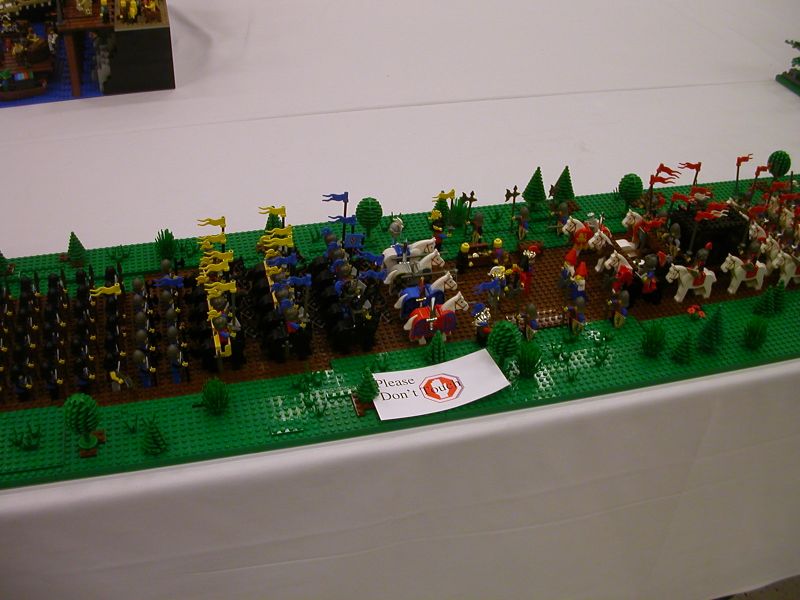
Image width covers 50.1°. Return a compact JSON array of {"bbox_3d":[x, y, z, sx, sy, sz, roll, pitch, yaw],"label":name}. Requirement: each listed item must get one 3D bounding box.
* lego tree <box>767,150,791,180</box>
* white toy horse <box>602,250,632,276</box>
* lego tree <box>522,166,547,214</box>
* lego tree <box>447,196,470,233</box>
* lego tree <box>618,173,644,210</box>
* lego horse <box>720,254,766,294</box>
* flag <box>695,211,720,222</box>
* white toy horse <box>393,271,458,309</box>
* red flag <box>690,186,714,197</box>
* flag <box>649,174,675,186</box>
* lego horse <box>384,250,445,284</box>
[{"bbox_3d":[0.576,-0.199,1.305,0.033,0.059,0.033,-7,40,-15],"label":"lego tree"},{"bbox_3d":[0.292,-0.039,1.058,0.073,0.065,0.019,-7,39,-14],"label":"white toy horse"},{"bbox_3d":[0.192,-0.160,1.209,0.034,0.066,0.034,-7,39,-14],"label":"lego tree"},{"bbox_3d":[0.080,-0.119,1.165,0.028,0.042,0.028,2,38,-2],"label":"lego tree"},{"bbox_3d":[0.328,-0.153,1.220,0.033,0.059,0.033,-7,40,-15],"label":"lego tree"},{"bbox_3d":[0.438,-0.037,1.083,0.076,0.060,0.018,-7,40,-15],"label":"lego horse"},{"bbox_3d":[0.382,-0.104,1.062,0.041,0.013,0.008,-7,39,-14],"label":"flag"},{"bbox_3d":[0.031,-0.008,1.000,0.075,0.060,0.018,-7,39,-14],"label":"white toy horse"},{"bbox_3d":[0.399,-0.142,1.127,0.034,0.013,0.006,-1,38,-7],"label":"red flag"},{"bbox_3d":[0.351,-0.160,1.145,0.034,0.013,0.006,-1,38,-7],"label":"flag"},{"bbox_3d":[0.019,-0.035,1.034,0.075,0.060,0.018,-7,39,-14],"label":"lego horse"}]

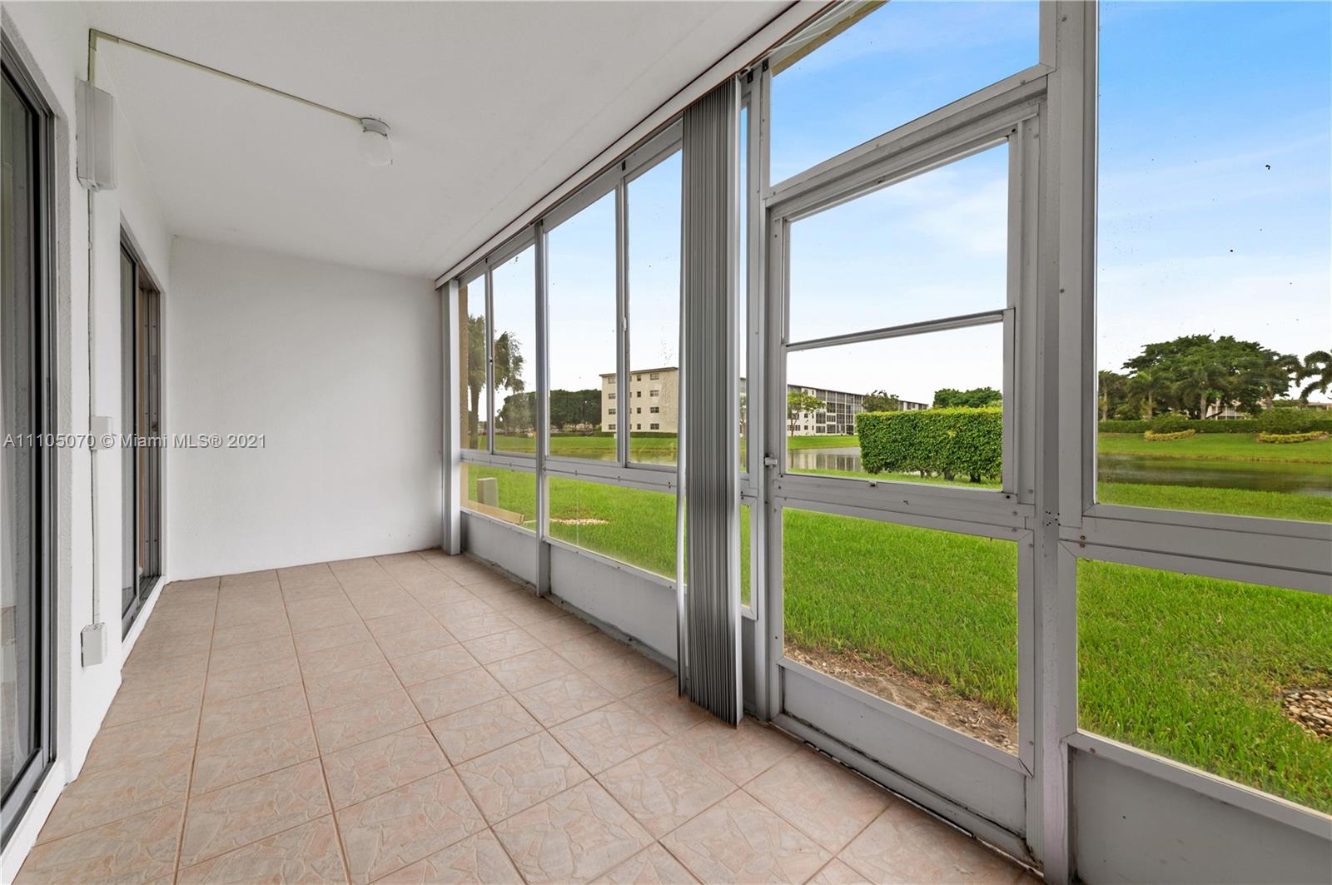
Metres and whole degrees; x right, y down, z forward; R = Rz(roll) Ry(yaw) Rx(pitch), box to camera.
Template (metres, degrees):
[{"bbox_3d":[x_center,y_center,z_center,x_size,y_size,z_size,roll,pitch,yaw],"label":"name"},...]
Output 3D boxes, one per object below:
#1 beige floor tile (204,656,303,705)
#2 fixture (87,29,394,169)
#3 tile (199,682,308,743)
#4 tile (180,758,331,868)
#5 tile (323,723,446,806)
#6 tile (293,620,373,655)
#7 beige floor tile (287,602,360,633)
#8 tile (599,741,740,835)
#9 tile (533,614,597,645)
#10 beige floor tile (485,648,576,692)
[{"bbox_3d":[-1.811,1.047,2.123,0.323,0.010,0.323,1,0,-41],"label":"beige floor tile"},{"bbox_3d":[-1.593,-1.314,1.893,0.915,0.200,0.140,1,0,-33],"label":"fixture"},{"bbox_3d":[-1.564,1.024,1.835,0.315,0.010,0.315,2,-1,-41],"label":"tile"},{"bbox_3d":[-1.140,1.030,1.359,0.315,0.010,0.315,2,-1,-41],"label":"tile"},{"bbox_3d":[-0.930,1.058,1.593,0.323,0.010,0.323,1,0,-41],"label":"tile"},{"bbox_3d":[-1.768,1.035,2.550,0.315,0.010,0.315,0,0,-40],"label":"tile"},{"bbox_3d":[-2.023,1.048,2.862,0.323,0.010,0.323,1,0,-41],"label":"beige floor tile"},{"bbox_3d":[-0.002,1.062,1.497,0.315,0.010,0.315,0,0,-40],"label":"tile"},{"bbox_3d":[-0.589,1.058,2.678,0.315,0.010,0.315,2,-1,-41],"label":"tile"},{"bbox_3d":[-0.640,1.066,2.264,0.323,0.010,0.323,1,0,-41],"label":"beige floor tile"}]

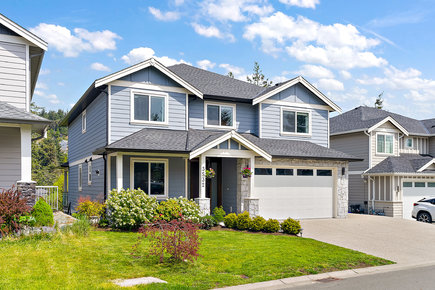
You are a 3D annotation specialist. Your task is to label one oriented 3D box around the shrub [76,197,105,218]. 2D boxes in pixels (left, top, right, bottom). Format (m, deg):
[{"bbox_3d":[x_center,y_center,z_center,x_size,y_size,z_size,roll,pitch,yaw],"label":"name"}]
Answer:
[{"bbox_3d":[-5.420,2.667,16.500,1.200,0.930,1.100,2,-4,-26],"label":"shrub"}]

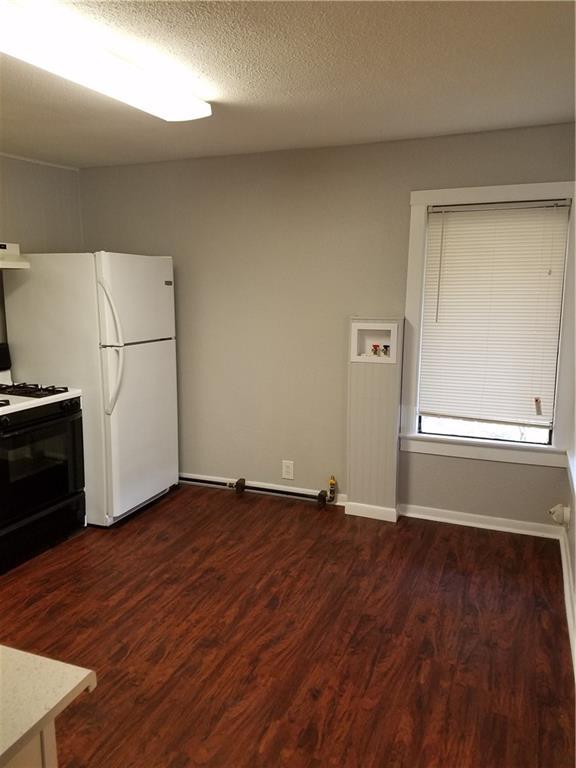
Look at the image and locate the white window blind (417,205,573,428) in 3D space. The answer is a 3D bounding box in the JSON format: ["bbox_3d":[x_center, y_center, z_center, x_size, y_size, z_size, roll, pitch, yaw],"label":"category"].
[{"bbox_3d":[1.233,-0.366,3.547,0.812,1.452,0.089,4,10,22],"label":"white window blind"}]

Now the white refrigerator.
[{"bbox_3d":[-1.297,0.003,3.966,0.788,1.705,0.747,4,10,22],"label":"white refrigerator"}]

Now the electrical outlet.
[{"bbox_3d":[0.001,0.626,4.166,0.086,0.132,0.015,4,10,22],"label":"electrical outlet"}]

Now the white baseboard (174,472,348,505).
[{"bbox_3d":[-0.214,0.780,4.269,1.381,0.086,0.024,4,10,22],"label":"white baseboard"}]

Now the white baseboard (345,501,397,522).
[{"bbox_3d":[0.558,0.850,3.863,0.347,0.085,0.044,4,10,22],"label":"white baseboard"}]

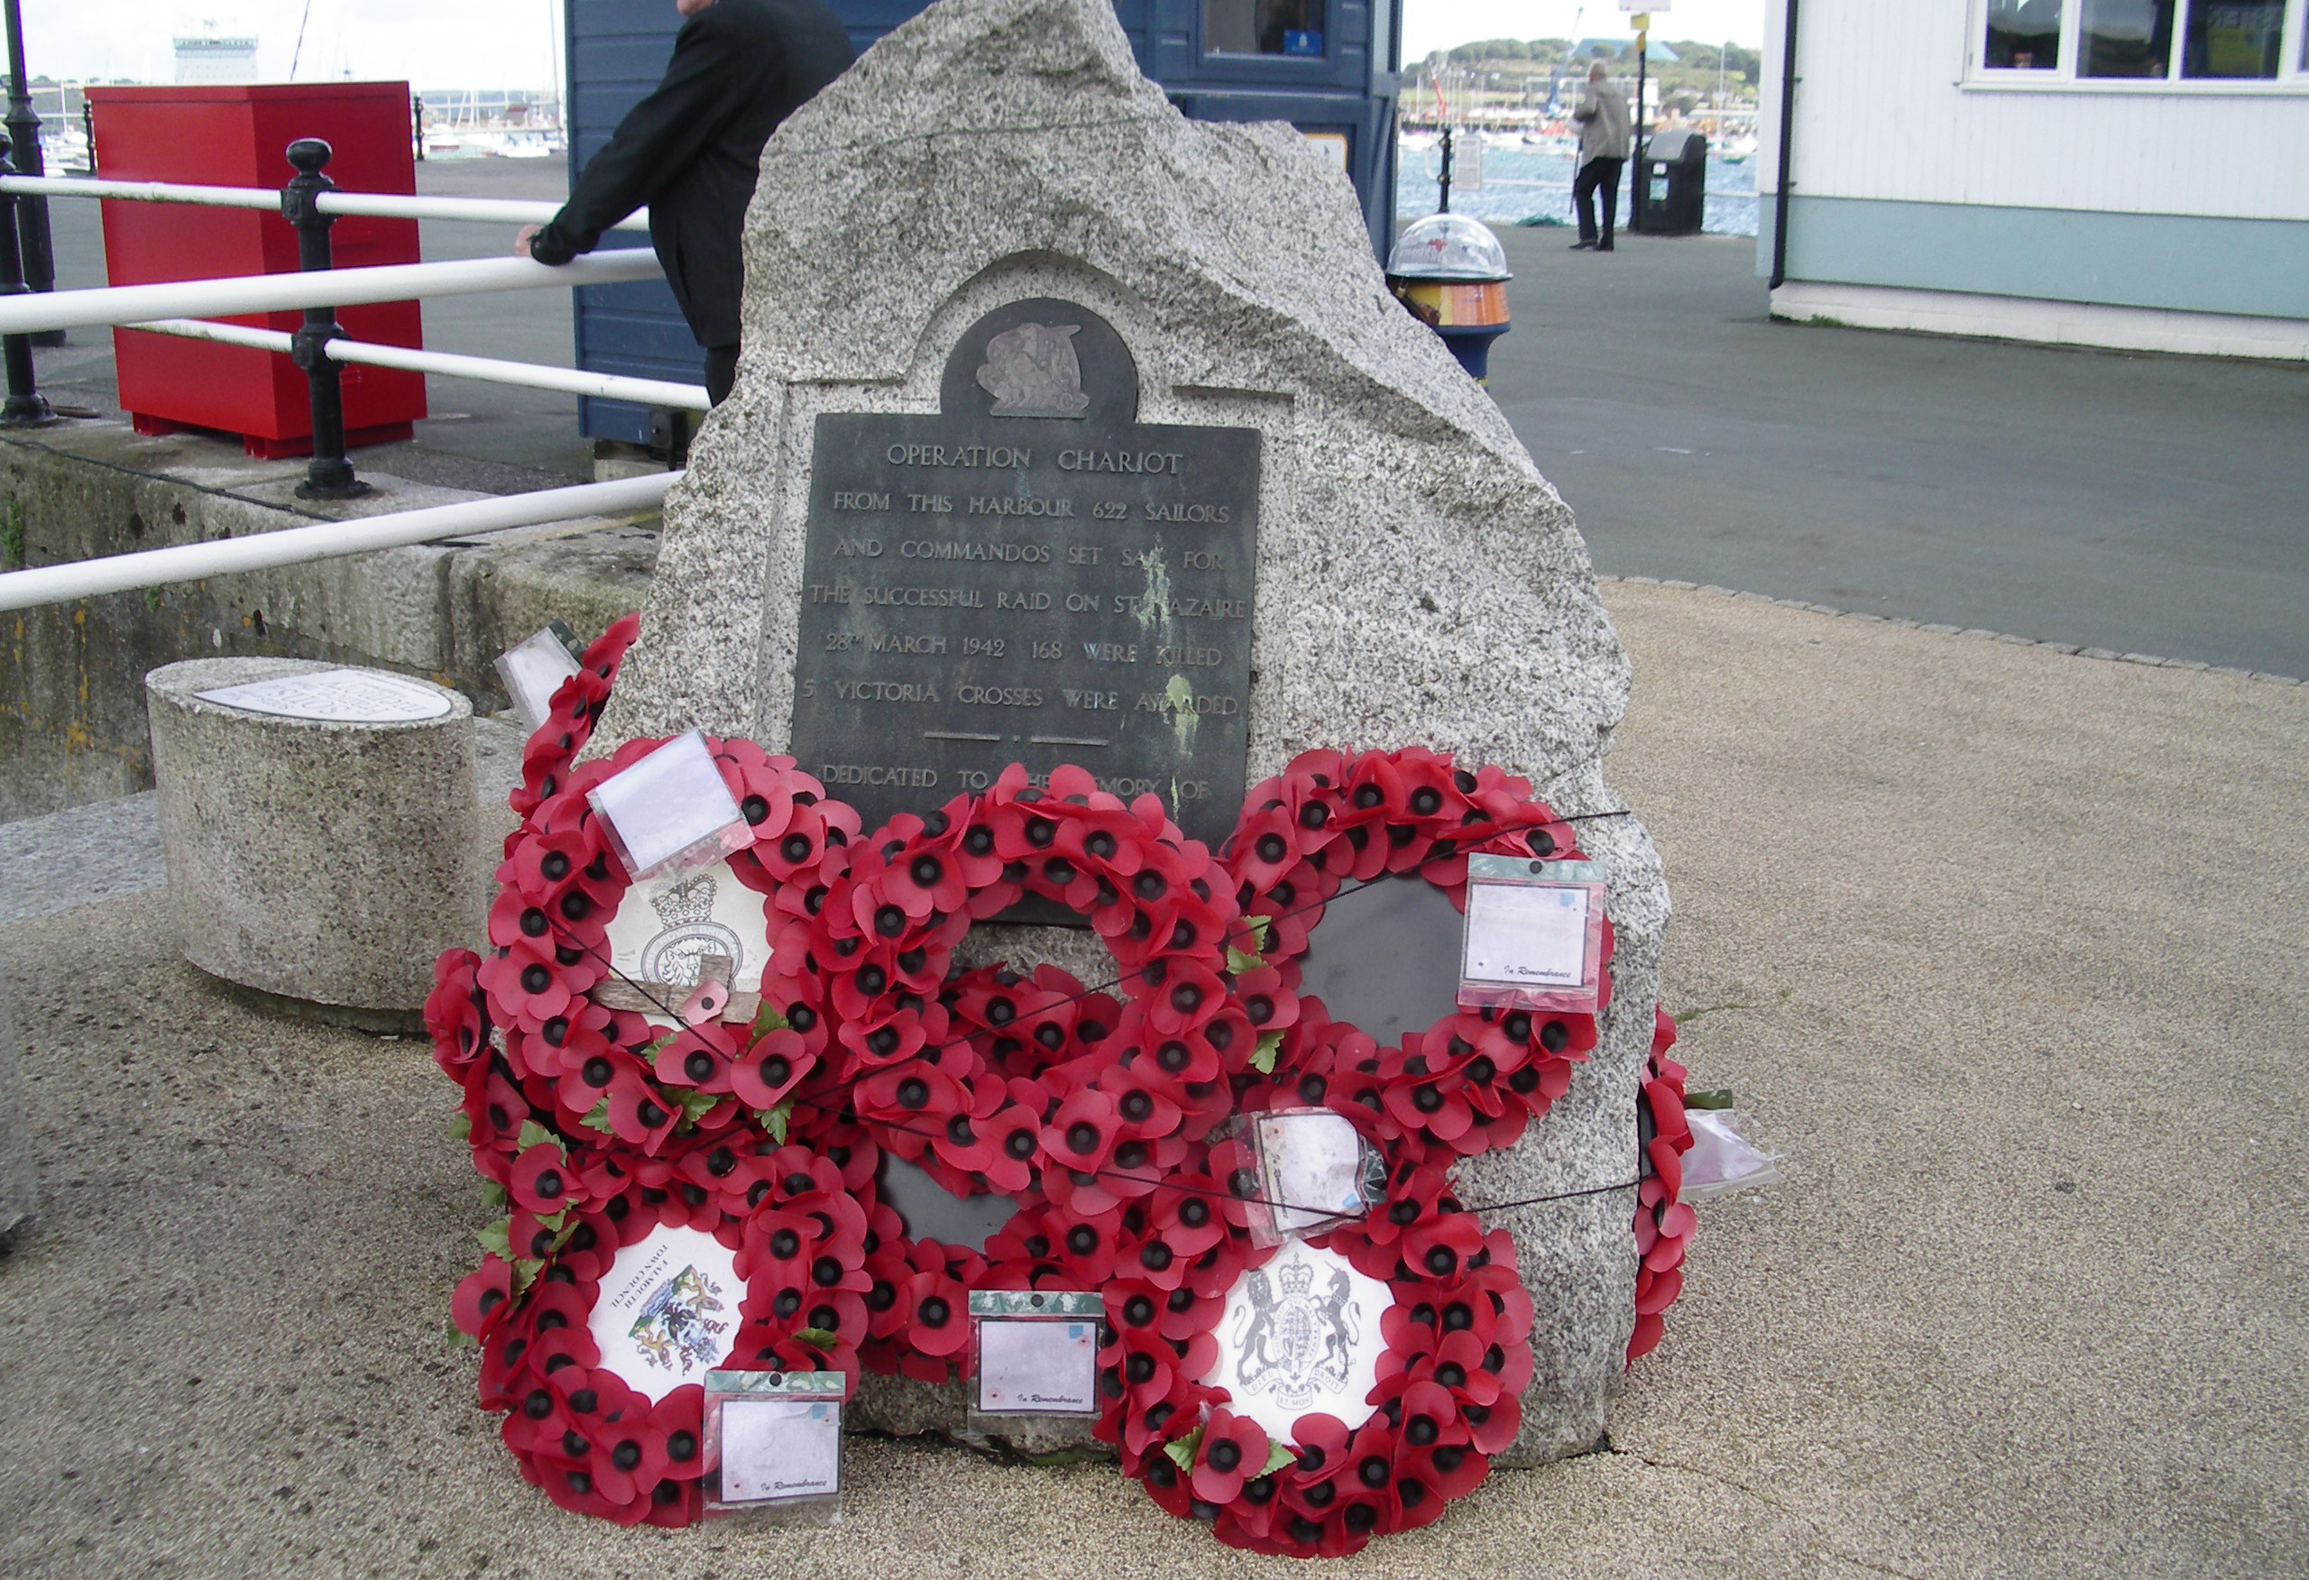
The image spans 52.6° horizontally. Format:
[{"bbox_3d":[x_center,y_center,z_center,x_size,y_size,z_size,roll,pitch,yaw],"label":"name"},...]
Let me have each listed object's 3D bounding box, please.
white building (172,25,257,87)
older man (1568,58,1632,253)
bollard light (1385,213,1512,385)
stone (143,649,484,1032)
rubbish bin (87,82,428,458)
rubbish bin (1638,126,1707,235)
[{"bbox_3d":[-261.667,-202.654,650.000,23.000,20.000,18.000,-6,18,-20],"label":"white building"},{"bbox_3d":[4.080,-5.776,21.237,0.450,1.690,0.500,10,19,29],"label":"older man"},{"bbox_3d":[0.960,-1.372,7.733,0.430,1.060,0.430,0,17,0],"label":"bollard light"},{"bbox_3d":[-1.400,0.070,3.938,0.670,0.490,0.370,9,19,27],"label":"stone"},{"bbox_3d":[-3.700,-2.122,9.596,1.170,1.420,0.710,12,21,35],"label":"rubbish bin"},{"bbox_3d":[5.280,-6.216,23.820,0.540,1.060,0.600,11,20,32],"label":"rubbish bin"}]

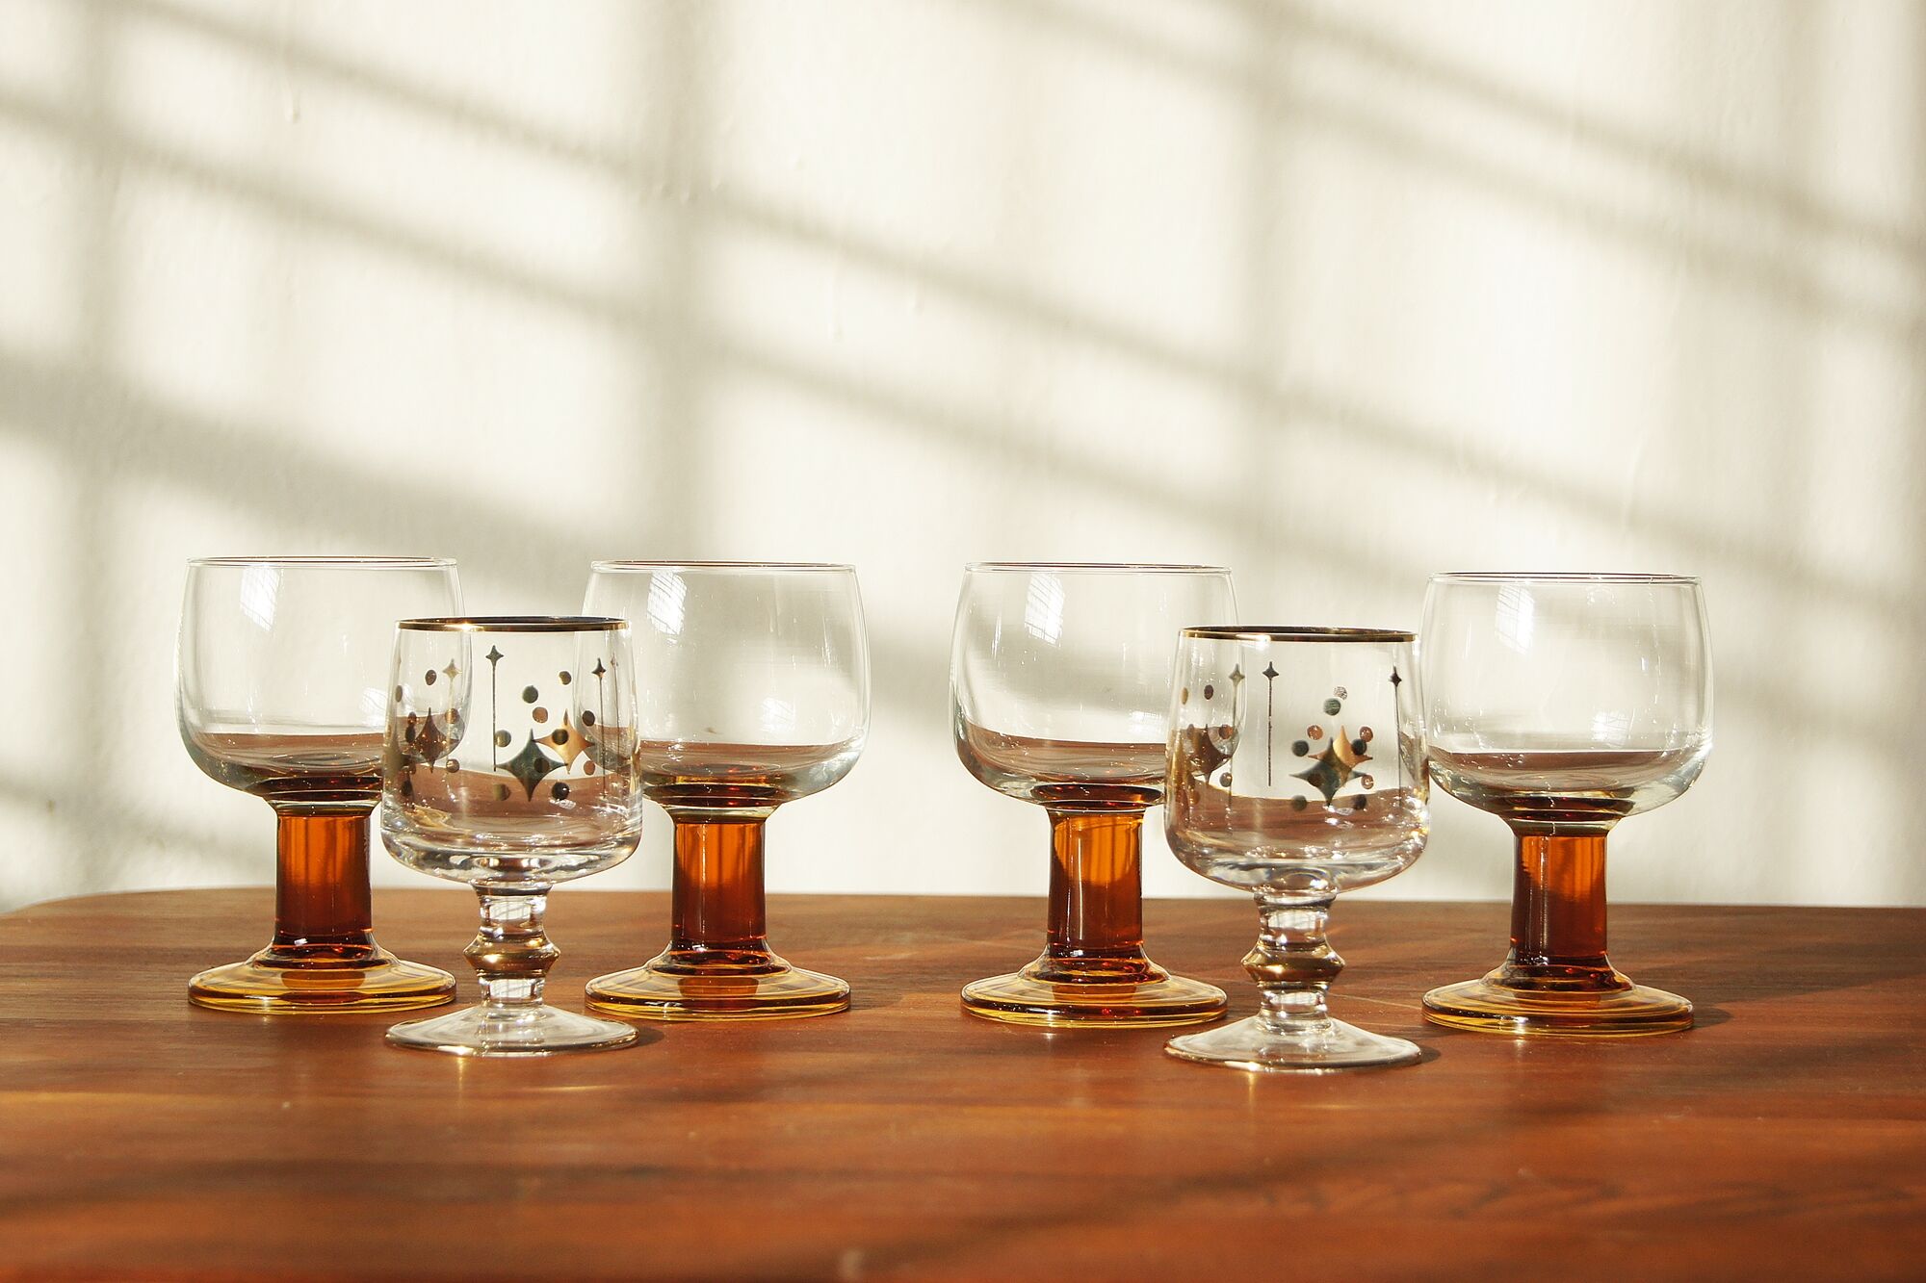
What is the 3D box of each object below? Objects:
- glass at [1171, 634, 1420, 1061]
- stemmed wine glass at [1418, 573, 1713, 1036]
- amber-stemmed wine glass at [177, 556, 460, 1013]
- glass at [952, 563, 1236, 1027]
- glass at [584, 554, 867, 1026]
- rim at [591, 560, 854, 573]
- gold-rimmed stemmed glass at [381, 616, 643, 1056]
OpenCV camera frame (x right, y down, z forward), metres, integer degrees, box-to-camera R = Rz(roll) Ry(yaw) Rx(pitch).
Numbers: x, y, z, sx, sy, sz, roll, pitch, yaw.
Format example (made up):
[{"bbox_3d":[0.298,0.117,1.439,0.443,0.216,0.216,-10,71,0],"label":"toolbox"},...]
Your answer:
[{"bbox_3d":[0.084,0.051,0.899,0.066,0.106,0.066,1,3,0],"label":"glass"},{"bbox_3d":[0.162,0.042,0.967,0.078,0.120,0.078,1,3,0],"label":"stemmed wine glass"},{"bbox_3d":[-0.175,0.037,0.983,0.078,0.120,0.078,1,3,0],"label":"amber-stemmed wine glass"},{"bbox_3d":[0.036,0.040,0.973,0.078,0.120,0.078,1,3,0],"label":"glass"},{"bbox_3d":[-0.065,0.039,0.978,0.078,0.120,0.078,1,3,0],"label":"glass"},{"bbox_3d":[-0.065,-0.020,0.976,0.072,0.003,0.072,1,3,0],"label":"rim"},{"bbox_3d":[-0.115,0.048,0.913,0.066,0.106,0.066,1,3,0],"label":"gold-rimmed stemmed glass"}]

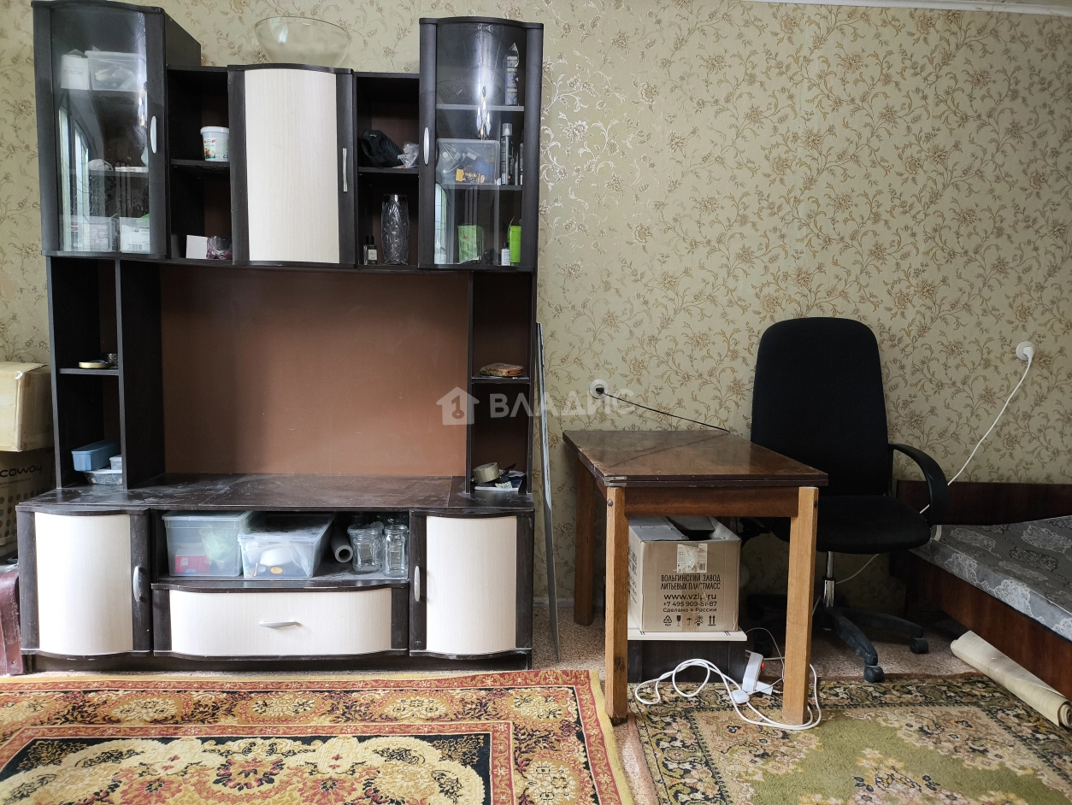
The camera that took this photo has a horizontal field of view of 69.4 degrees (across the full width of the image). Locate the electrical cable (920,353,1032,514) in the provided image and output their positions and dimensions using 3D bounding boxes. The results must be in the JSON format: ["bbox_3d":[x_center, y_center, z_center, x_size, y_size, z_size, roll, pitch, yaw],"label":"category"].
[{"bbox_3d":[1.753,0.123,3.070,0.457,0.648,0.121,1,6,-3],"label":"electrical cable"}]

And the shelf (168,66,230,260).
[{"bbox_3d":[-1.133,-0.811,2.761,0.218,0.646,0.308,1,6,-3],"label":"shelf"}]

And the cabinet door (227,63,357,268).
[{"bbox_3d":[-0.813,-0.784,2.584,0.407,0.641,0.058,1,6,-3],"label":"cabinet door"}]

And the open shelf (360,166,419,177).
[{"bbox_3d":[-0.510,-0.813,2.806,0.211,0.017,0.284,1,6,-3],"label":"open shelf"}]

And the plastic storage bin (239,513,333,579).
[{"bbox_3d":[-0.855,0.499,2.704,0.250,0.150,0.310,1,6,-3],"label":"plastic storage bin"}]

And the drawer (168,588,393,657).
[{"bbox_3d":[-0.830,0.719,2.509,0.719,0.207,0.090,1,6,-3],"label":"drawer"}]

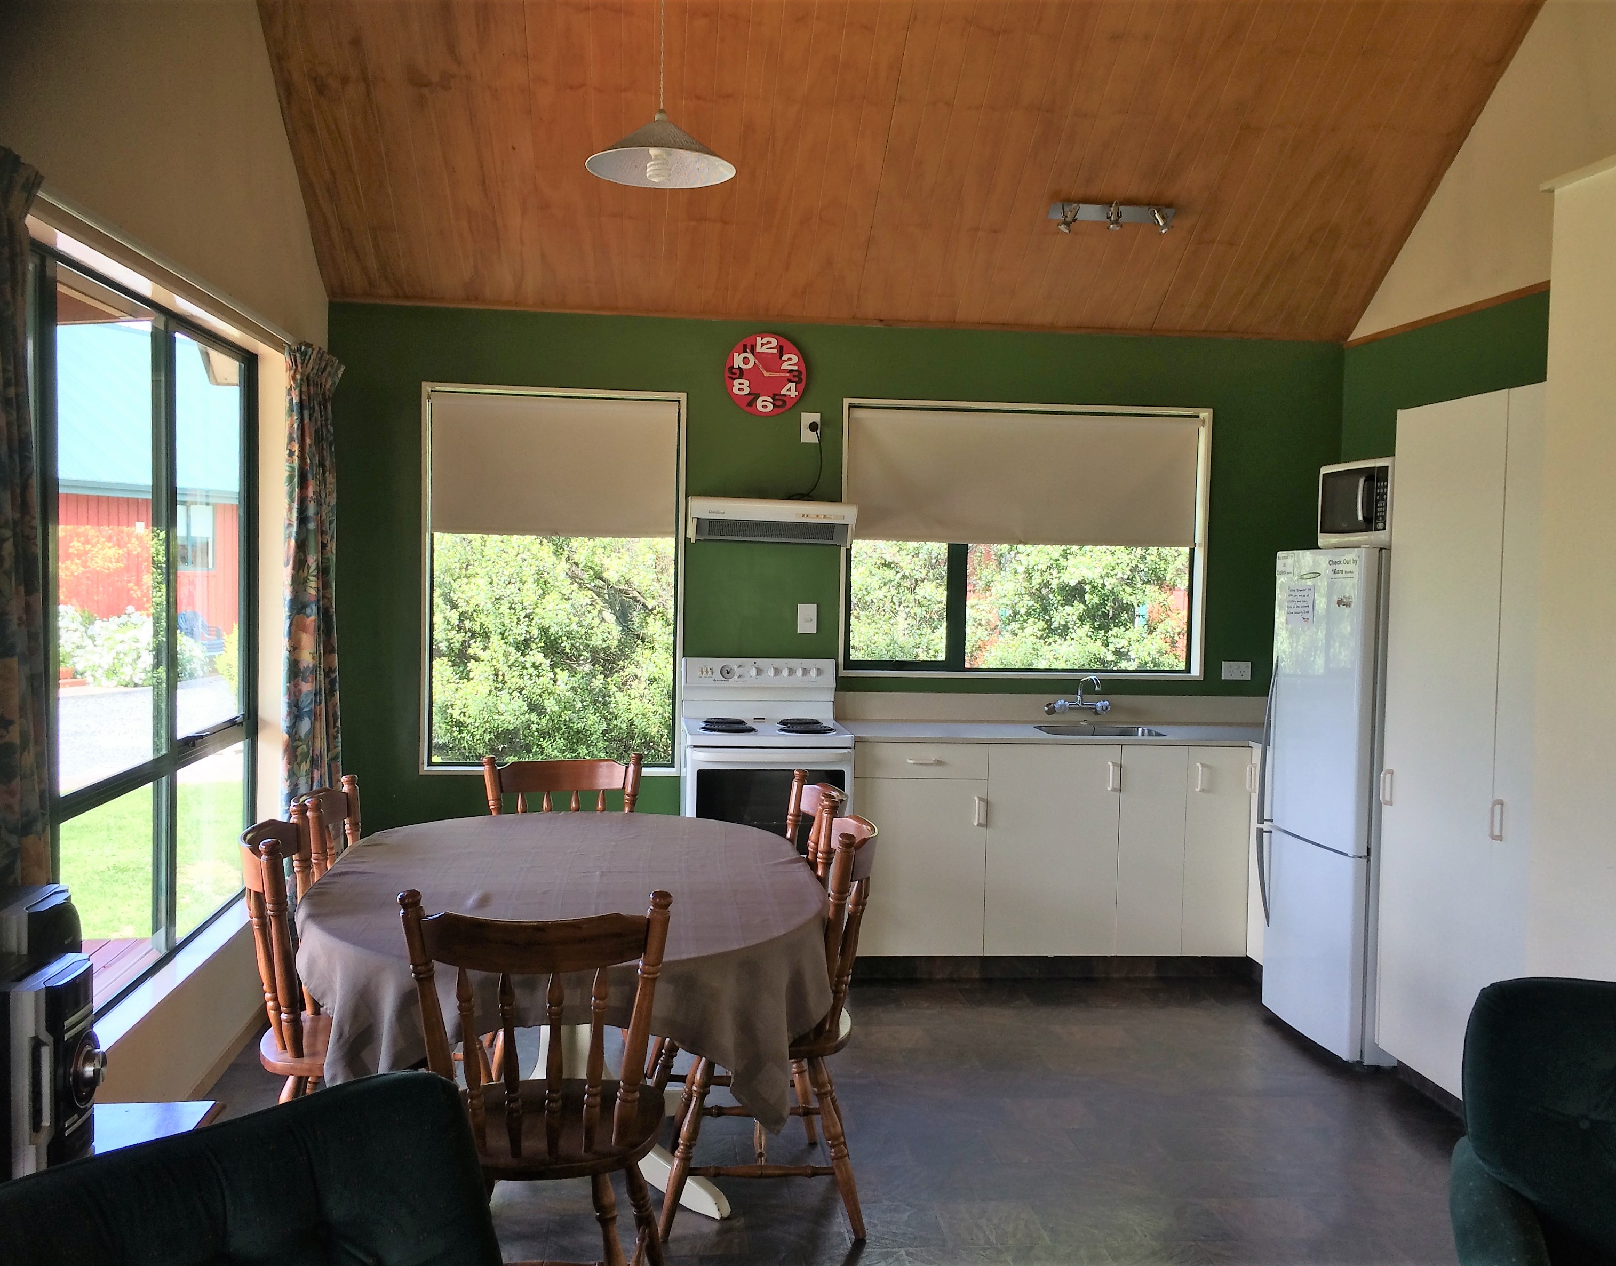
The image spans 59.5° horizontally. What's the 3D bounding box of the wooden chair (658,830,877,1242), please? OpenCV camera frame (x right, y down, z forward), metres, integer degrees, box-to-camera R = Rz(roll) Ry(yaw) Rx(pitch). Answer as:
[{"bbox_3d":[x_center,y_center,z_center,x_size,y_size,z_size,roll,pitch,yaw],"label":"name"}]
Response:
[{"bbox_3d":[-0.093,0.876,3.342,0.503,0.896,0.493,1,3,-6],"label":"wooden chair"}]

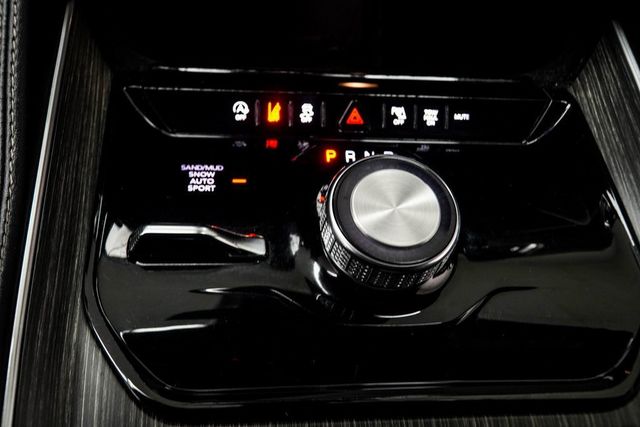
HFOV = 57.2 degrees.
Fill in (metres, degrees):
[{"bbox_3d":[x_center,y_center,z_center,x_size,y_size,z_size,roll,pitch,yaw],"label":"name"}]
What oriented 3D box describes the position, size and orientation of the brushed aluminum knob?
[{"bbox_3d":[0.033,0.003,0.273,0.062,0.022,0.062,3,59,-3],"label":"brushed aluminum knob"}]

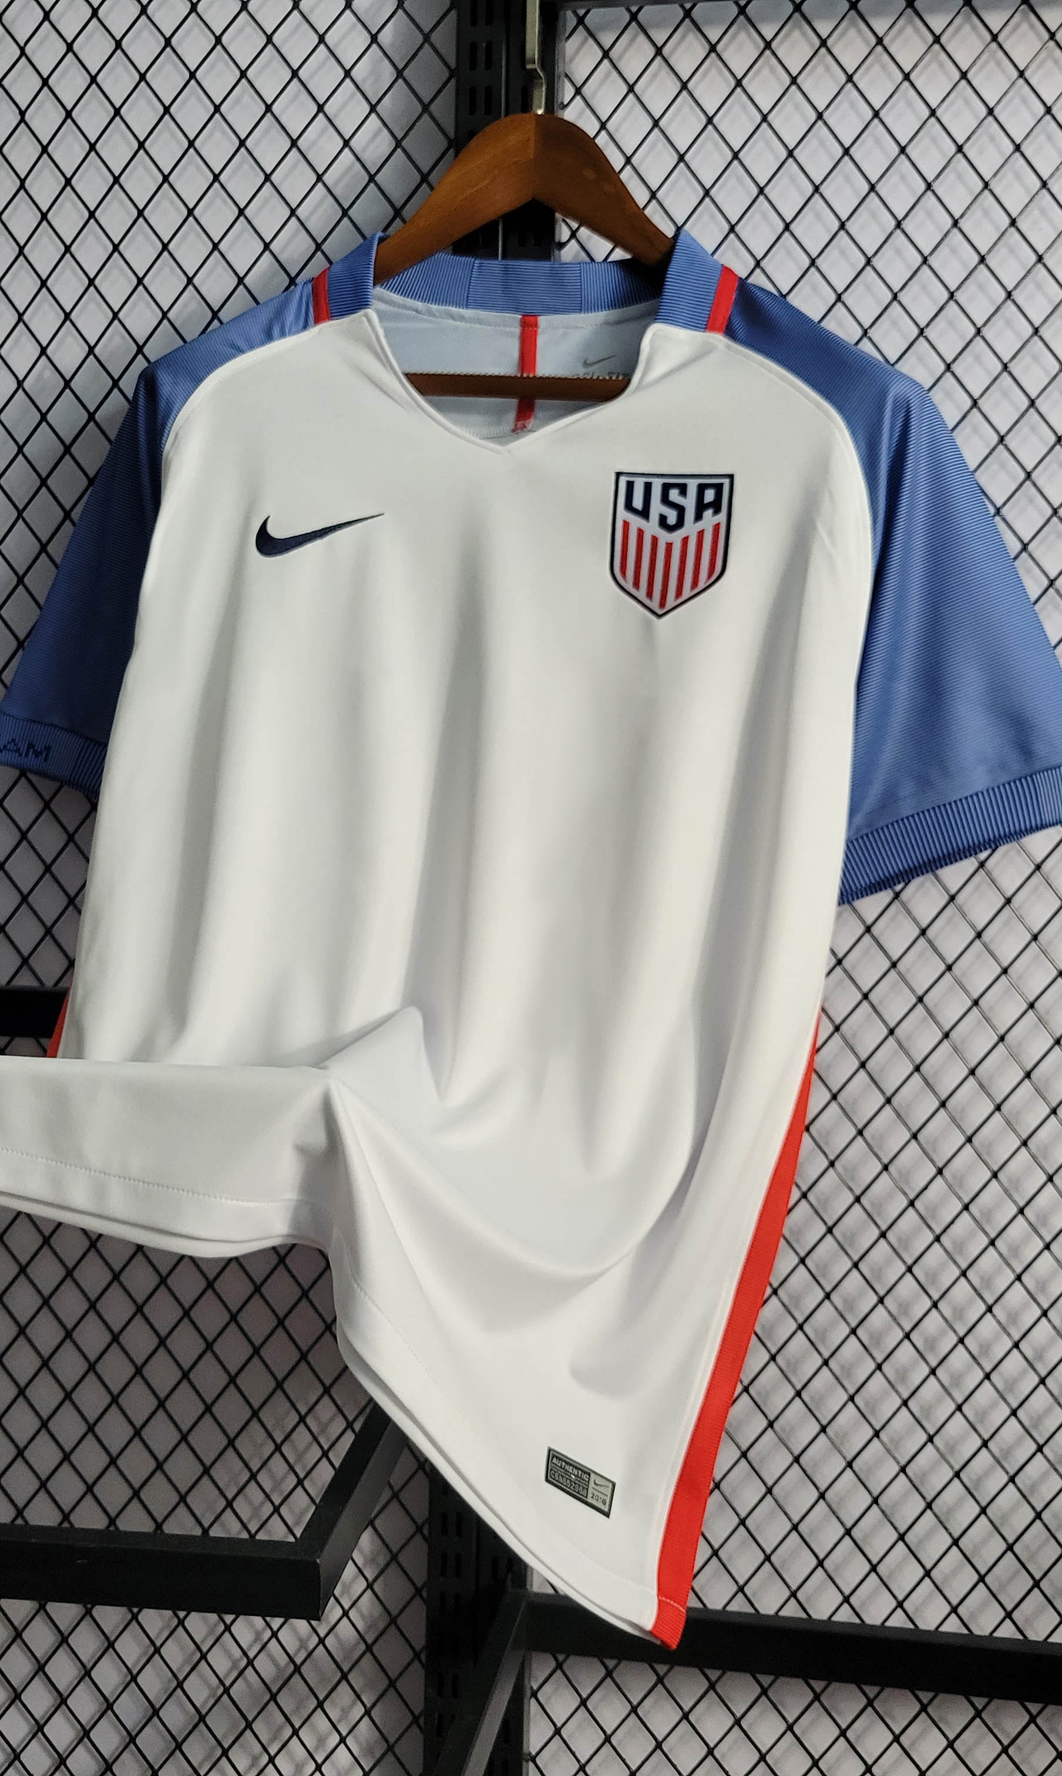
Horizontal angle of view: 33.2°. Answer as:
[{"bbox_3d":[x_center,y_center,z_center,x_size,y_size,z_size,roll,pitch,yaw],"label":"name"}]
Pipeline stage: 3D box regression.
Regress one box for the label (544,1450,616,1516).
[{"bbox_3d":[0.025,0.302,0.905,0.043,0.020,0.003,14,11,36],"label":"label"}]

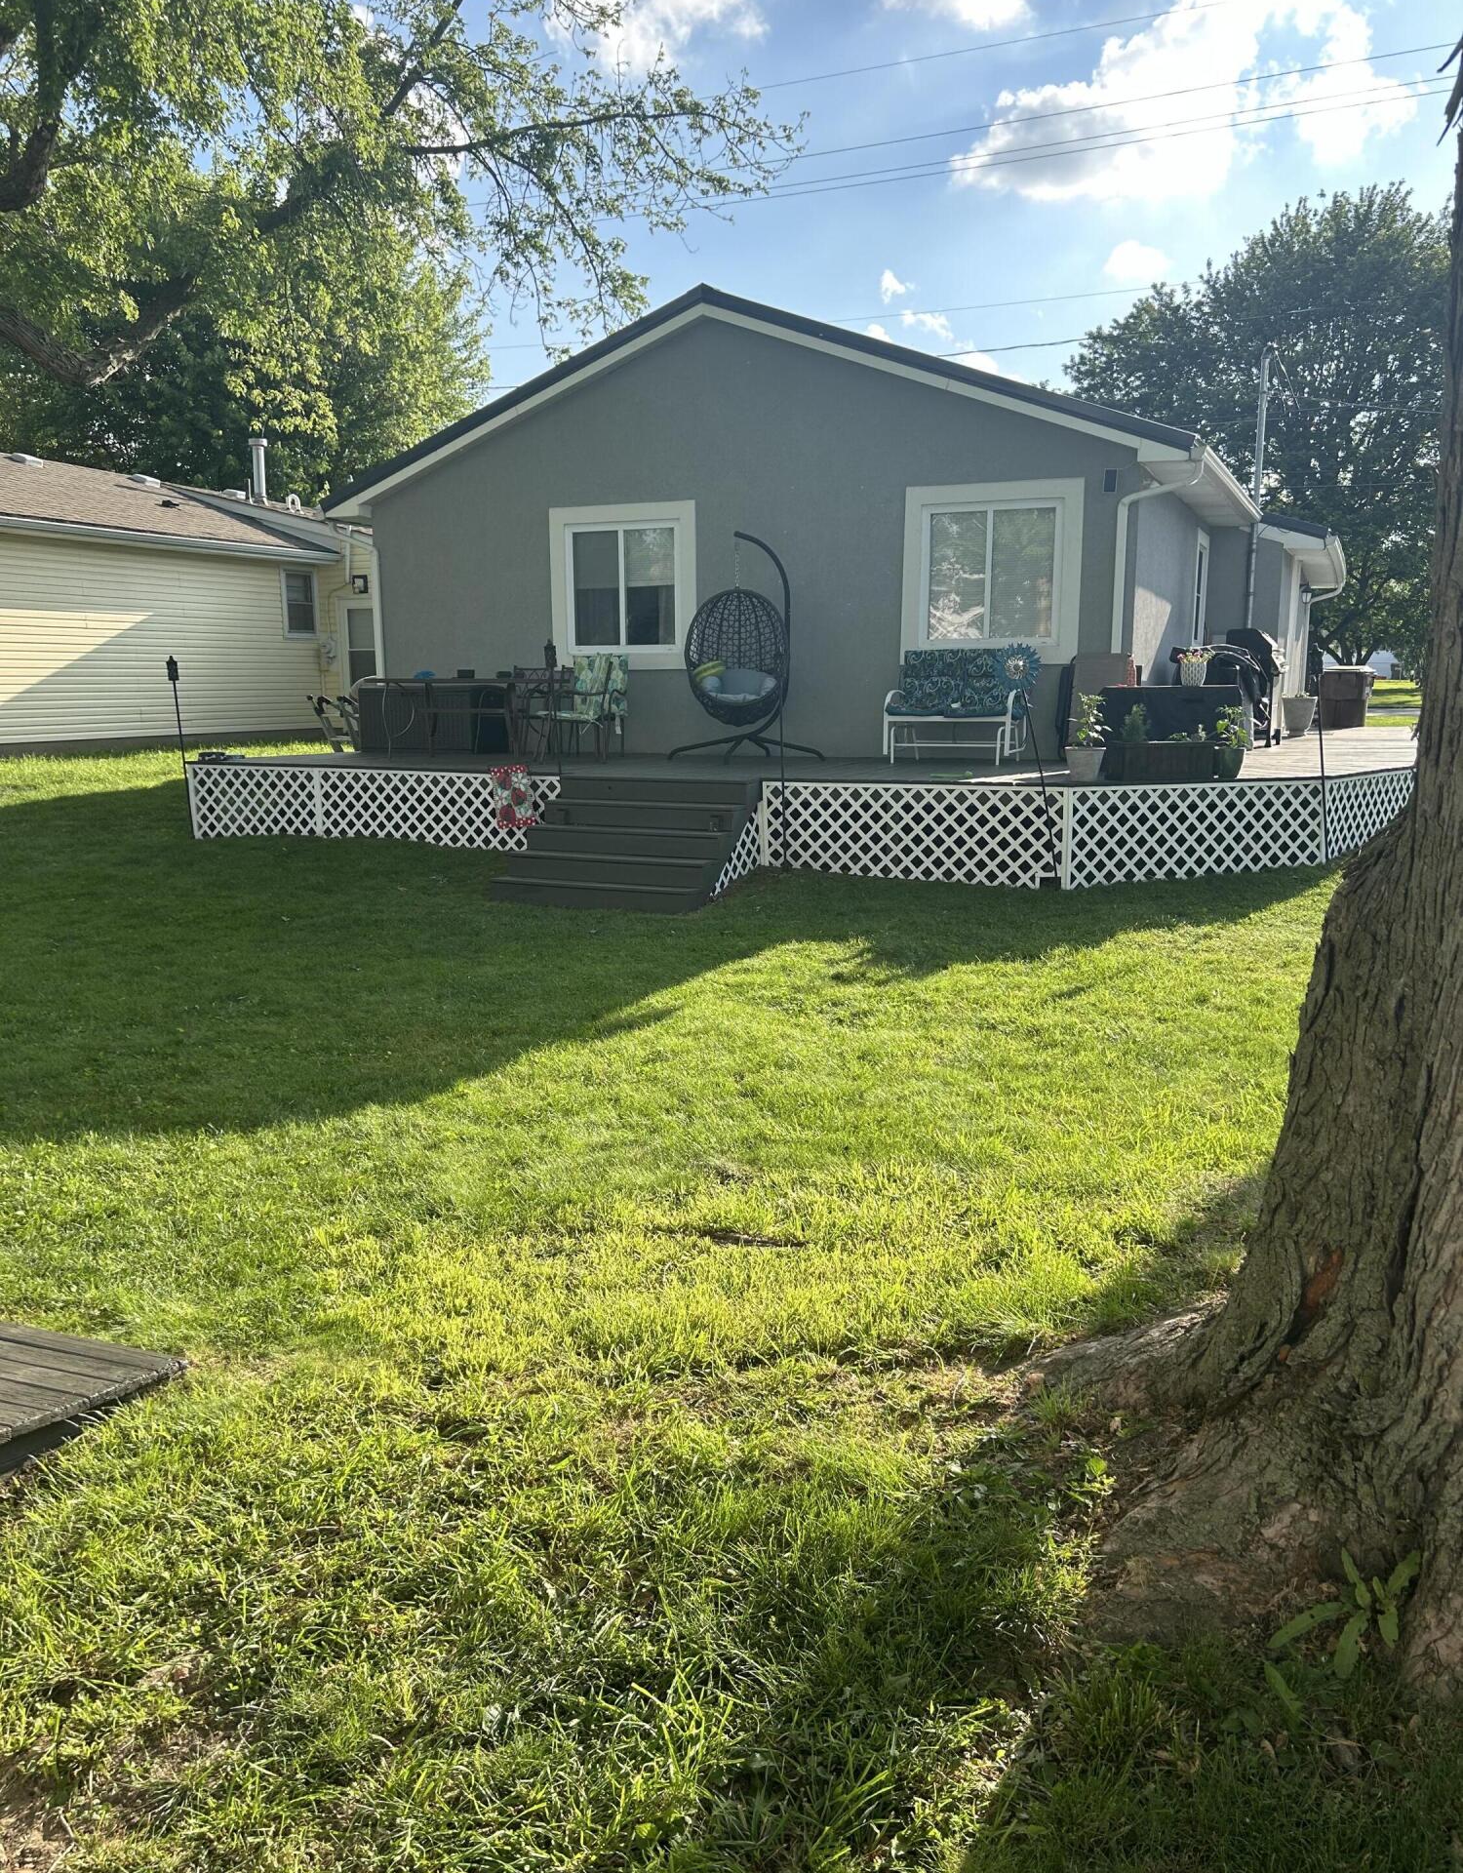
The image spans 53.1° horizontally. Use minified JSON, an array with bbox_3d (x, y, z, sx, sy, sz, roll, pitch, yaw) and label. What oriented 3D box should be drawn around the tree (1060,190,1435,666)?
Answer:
[{"bbox_3d":[14.533,-11.279,35.128,12.000,12.603,11.500,4,11,21],"label":"tree"}]

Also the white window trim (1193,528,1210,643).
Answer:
[{"bbox_3d":[5.182,-3.796,16.087,0.090,1.300,1.217,4,11,23],"label":"white window trim"}]

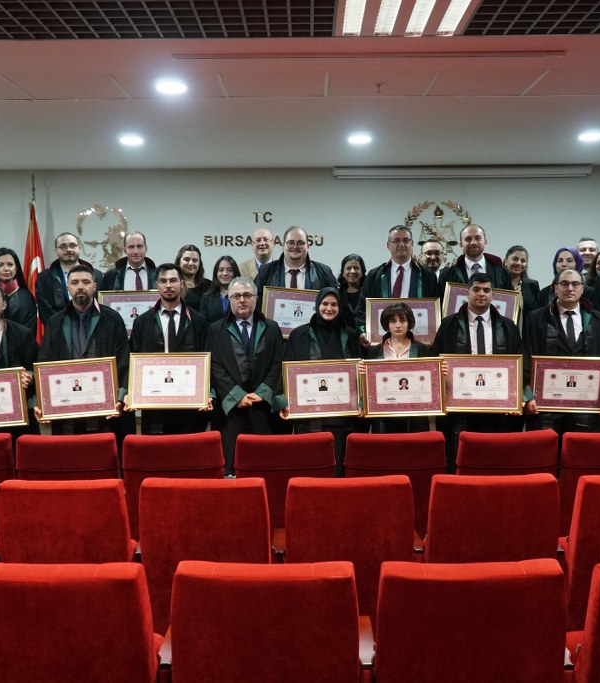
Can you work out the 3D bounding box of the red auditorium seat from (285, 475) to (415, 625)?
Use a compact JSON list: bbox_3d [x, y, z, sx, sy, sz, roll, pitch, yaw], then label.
[{"bbox_3d":[0.196,0.976,3.250,0.560,0.940,0.600,0,3,0],"label":"red auditorium seat"}]

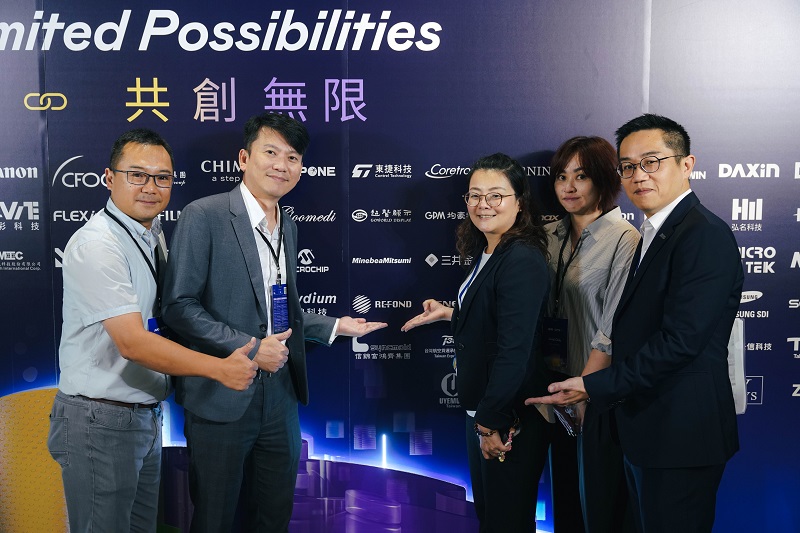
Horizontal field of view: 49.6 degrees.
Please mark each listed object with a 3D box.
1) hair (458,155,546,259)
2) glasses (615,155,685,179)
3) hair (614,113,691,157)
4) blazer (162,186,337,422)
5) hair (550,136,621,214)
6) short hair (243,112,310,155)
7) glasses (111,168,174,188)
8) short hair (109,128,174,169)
[{"bbox_3d":[0.302,-0.174,2.550,0.260,0.325,0.250,3,6,32],"label":"hair"},{"bbox_3d":[0.621,-0.247,2.140,0.140,0.047,0.142,-9,1,-42],"label":"glasses"},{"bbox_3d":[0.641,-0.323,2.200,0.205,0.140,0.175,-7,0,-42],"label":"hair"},{"bbox_3d":[-0.415,0.108,2.470,0.380,0.680,0.550,5,3,44],"label":"blazer"},{"bbox_3d":[0.560,-0.273,2.600,0.200,0.235,0.220,4,6,36],"label":"hair"},{"bbox_3d":[-0.346,-0.359,2.430,0.180,0.145,0.205,10,-1,-32],"label":"short hair"},{"bbox_3d":[-0.671,-0.230,2.250,0.142,0.043,0.140,2,6,-38],"label":"glasses"},{"bbox_3d":[-0.683,-0.300,2.280,0.170,0.130,0.190,2,6,-38],"label":"short hair"}]

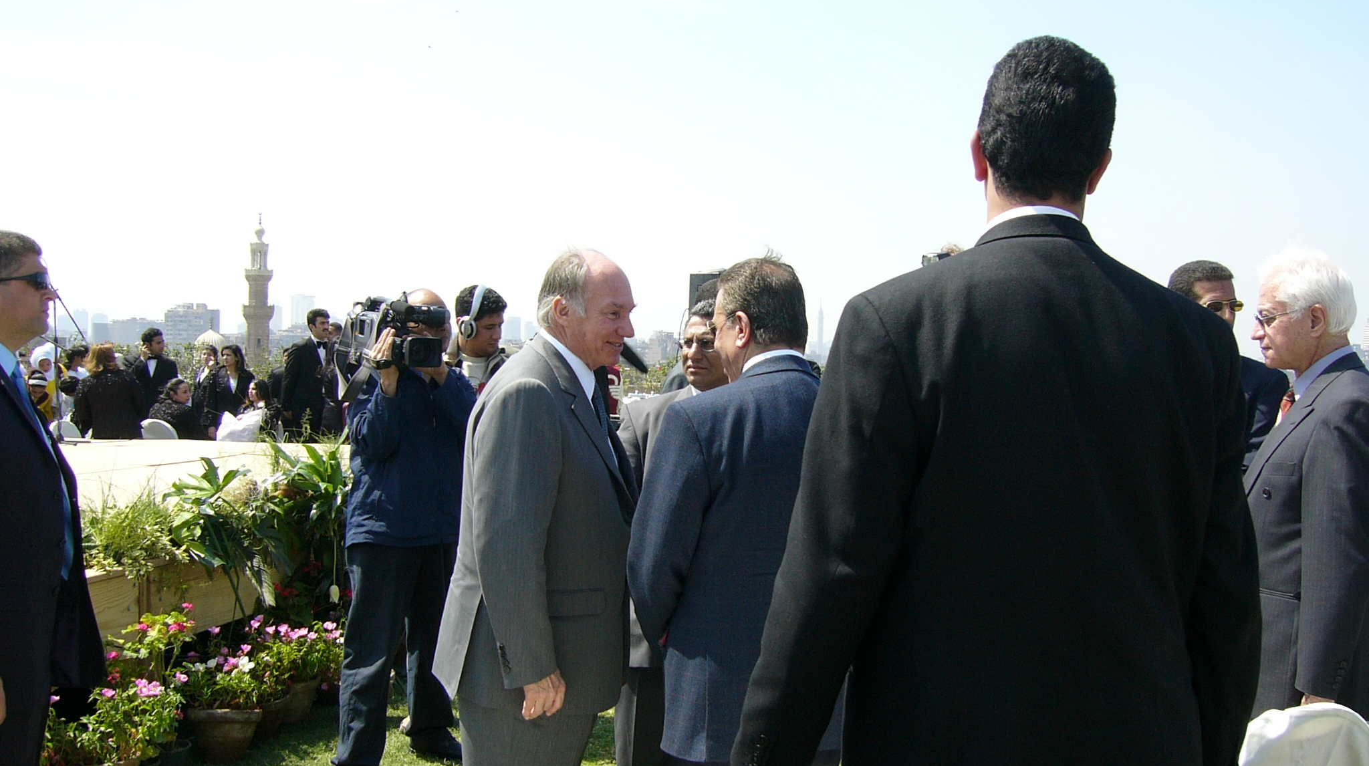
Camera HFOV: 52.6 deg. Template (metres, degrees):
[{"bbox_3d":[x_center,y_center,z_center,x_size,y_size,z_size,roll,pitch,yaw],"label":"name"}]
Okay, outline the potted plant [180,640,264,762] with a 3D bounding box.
[{"bbox_3d":[-1.690,1.150,5.060,0.300,0.430,0.300,1,1,0],"label":"potted plant"}]

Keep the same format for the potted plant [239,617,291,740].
[{"bbox_3d":[-1.652,1.156,5.420,0.290,0.430,0.290,0,2,-18],"label":"potted plant"}]

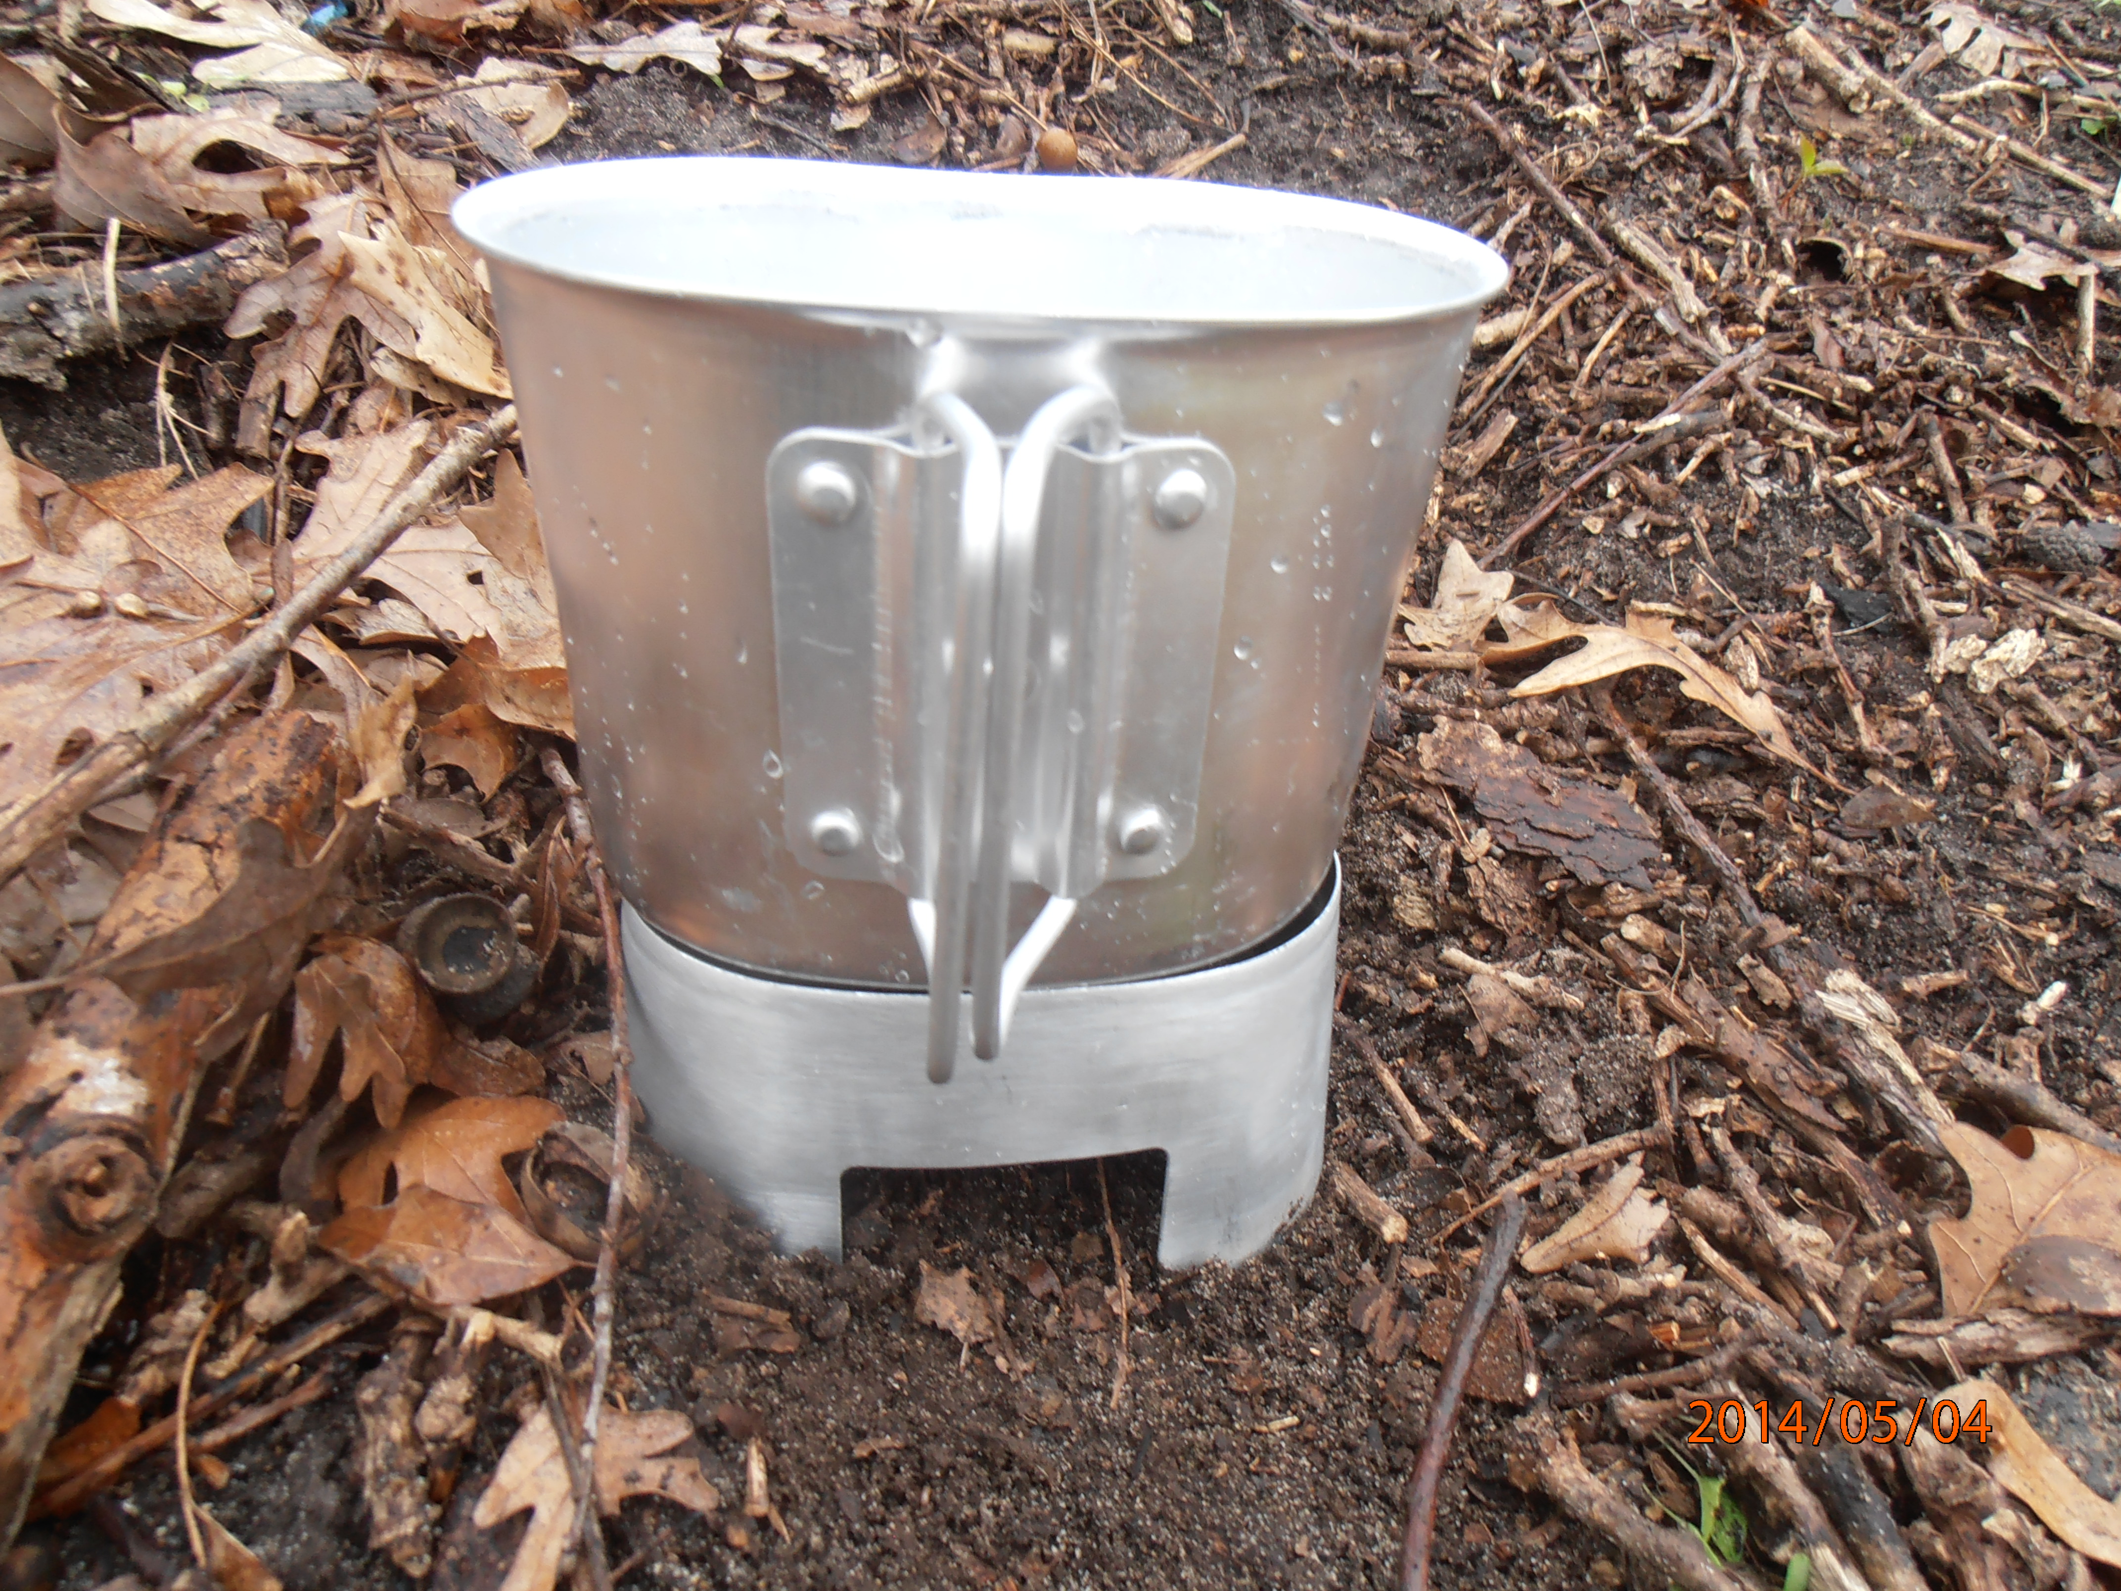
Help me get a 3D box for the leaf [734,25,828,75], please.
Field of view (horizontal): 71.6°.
[{"bbox_3d":[-0.131,-0.349,0.690,0.044,0.014,0.034,17,41,19],"label":"leaf"}]

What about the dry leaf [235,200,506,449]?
[{"bbox_3d":[-0.198,-0.134,0.420,0.075,0.027,0.085,-1,46,-9],"label":"dry leaf"}]

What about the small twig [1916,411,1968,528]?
[{"bbox_3d":[0.276,-0.102,0.460,0.006,0.005,0.045,5,56,1],"label":"small twig"}]

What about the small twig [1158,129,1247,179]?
[{"bbox_3d":[0.062,-0.278,0.636,0.007,0.005,0.052,29,54,35],"label":"small twig"}]

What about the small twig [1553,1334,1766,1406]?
[{"bbox_3d":[0.087,0.084,0.214,0.032,0.003,0.004,-8,33,-17],"label":"small twig"}]

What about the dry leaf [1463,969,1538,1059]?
[{"bbox_3d":[0.086,0.043,0.289,0.013,0.008,0.018,-1,31,-9],"label":"dry leaf"}]

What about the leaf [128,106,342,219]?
[{"bbox_3d":[-0.341,-0.261,0.609,0.085,0.022,0.071,-15,44,-23],"label":"leaf"}]

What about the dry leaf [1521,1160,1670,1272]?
[{"bbox_3d":[0.095,0.075,0.261,0.029,0.008,0.016,-20,43,-24],"label":"dry leaf"}]

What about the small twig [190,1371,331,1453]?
[{"bbox_3d":[-0.103,0.079,0.190,0.017,0.003,0.003,-23,40,-37],"label":"small twig"}]

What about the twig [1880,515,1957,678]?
[{"bbox_3d":[0.245,-0.059,0.423,0.008,0.010,0.094,13,40,10],"label":"twig"}]

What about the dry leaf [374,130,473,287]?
[{"bbox_3d":[-0.238,-0.219,0.550,0.038,0.028,0.066,-18,42,-22],"label":"dry leaf"}]

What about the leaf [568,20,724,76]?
[{"bbox_3d":[-0.220,-0.397,0.781,0.079,0.015,0.056,-6,41,-13],"label":"leaf"}]

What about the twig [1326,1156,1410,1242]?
[{"bbox_3d":[0.055,0.073,0.265,0.005,0.004,0.017,-19,41,-27],"label":"twig"}]

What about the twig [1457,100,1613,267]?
[{"bbox_3d":[0.183,-0.241,0.573,0.006,0.006,0.144,-3,46,-12],"label":"twig"}]

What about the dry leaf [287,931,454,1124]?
[{"bbox_3d":[-0.129,0.044,0.275,0.029,0.027,0.022,2,39,2],"label":"dry leaf"}]

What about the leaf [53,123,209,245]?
[{"bbox_3d":[-0.365,-0.240,0.579,0.058,0.033,0.051,-18,45,-25],"label":"leaf"}]

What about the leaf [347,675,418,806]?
[{"bbox_3d":[-0.140,-0.011,0.305,0.015,0.024,0.012,-1,31,-9],"label":"leaf"}]

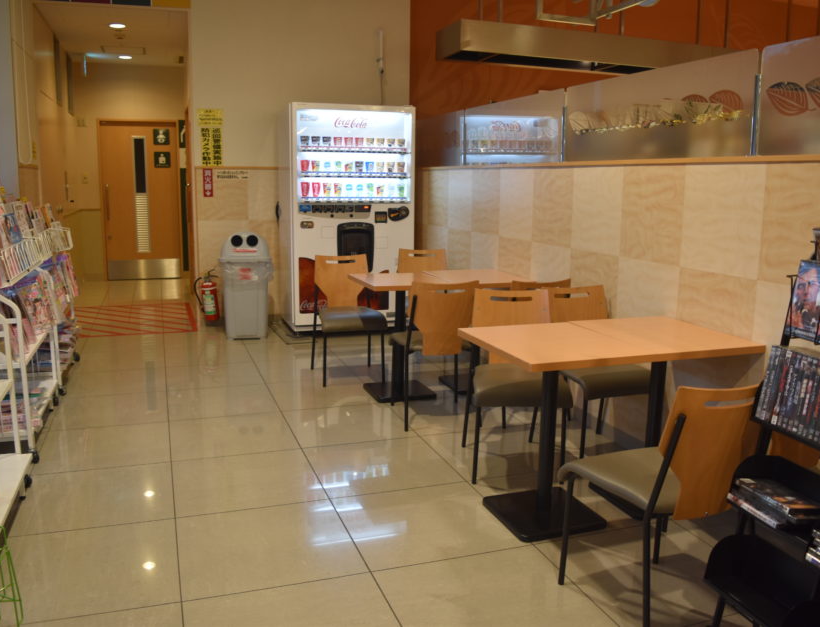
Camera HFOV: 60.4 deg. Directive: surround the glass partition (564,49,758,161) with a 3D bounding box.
[{"bbox_3d":[1.099,-0.935,3.342,0.020,0.400,1.350,-3,11,-20],"label":"glass partition"}]

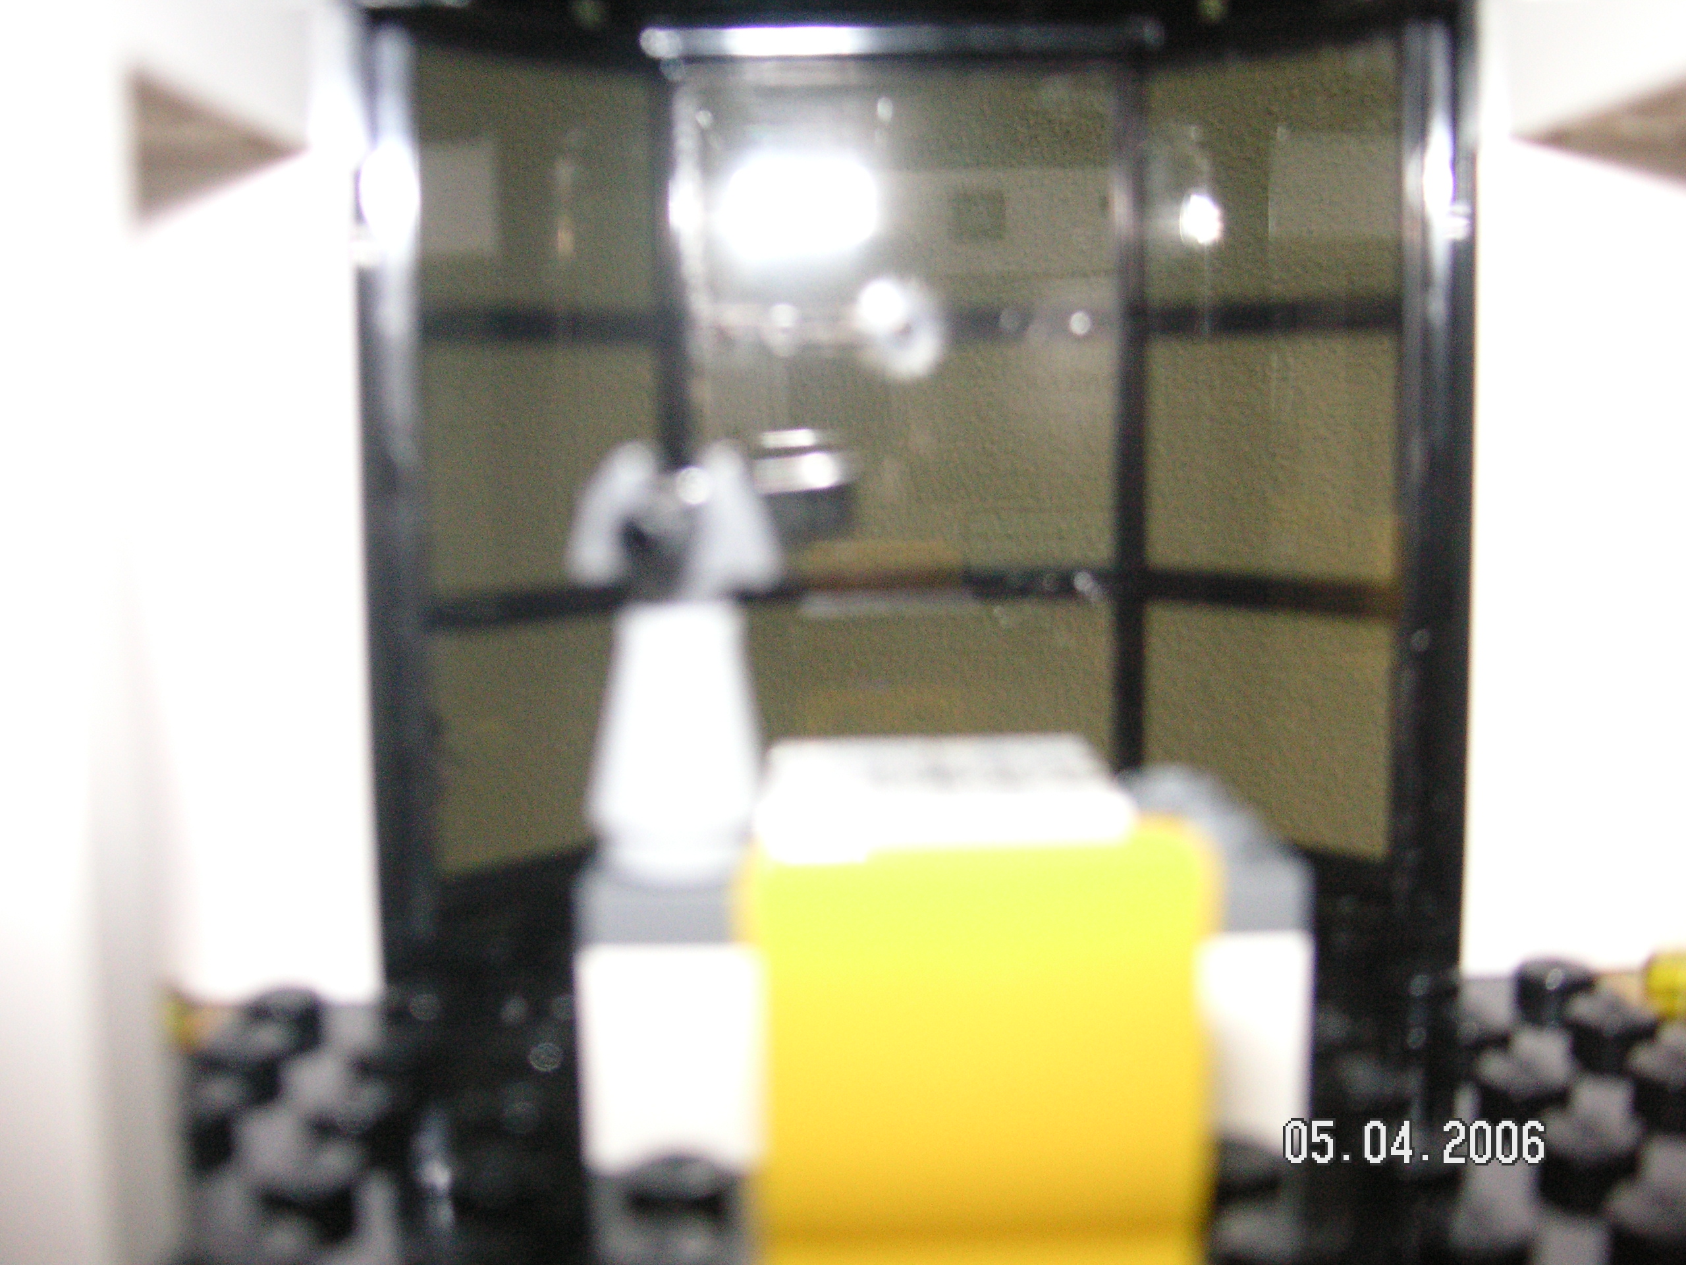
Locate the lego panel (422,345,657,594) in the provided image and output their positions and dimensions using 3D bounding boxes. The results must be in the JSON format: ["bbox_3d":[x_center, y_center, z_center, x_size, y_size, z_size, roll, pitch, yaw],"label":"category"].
[{"bbox_3d":[-0.019,-0.011,0.117,0.016,0.016,0.001,-5,7,-36],"label":"lego panel"}]

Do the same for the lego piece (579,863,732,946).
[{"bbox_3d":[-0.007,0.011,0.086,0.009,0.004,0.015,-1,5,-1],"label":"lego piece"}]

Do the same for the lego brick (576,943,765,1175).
[{"bbox_3d":[-0.007,0.018,0.085,0.008,0.010,0.012,-1,5,-1],"label":"lego brick"}]

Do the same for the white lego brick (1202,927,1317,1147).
[{"bbox_3d":[0.017,0.018,0.086,0.008,0.010,0.012,-1,5,-1],"label":"white lego brick"}]

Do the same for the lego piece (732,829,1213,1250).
[{"bbox_3d":[0.005,0.015,0.071,0.016,0.018,0.016,-1,5,-1],"label":"lego piece"}]

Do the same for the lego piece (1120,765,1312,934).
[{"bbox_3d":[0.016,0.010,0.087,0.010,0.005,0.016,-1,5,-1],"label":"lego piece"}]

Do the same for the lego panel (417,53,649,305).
[{"bbox_3d":[-0.020,-0.029,0.115,0.016,0.016,0.001,-5,7,-36],"label":"lego panel"}]

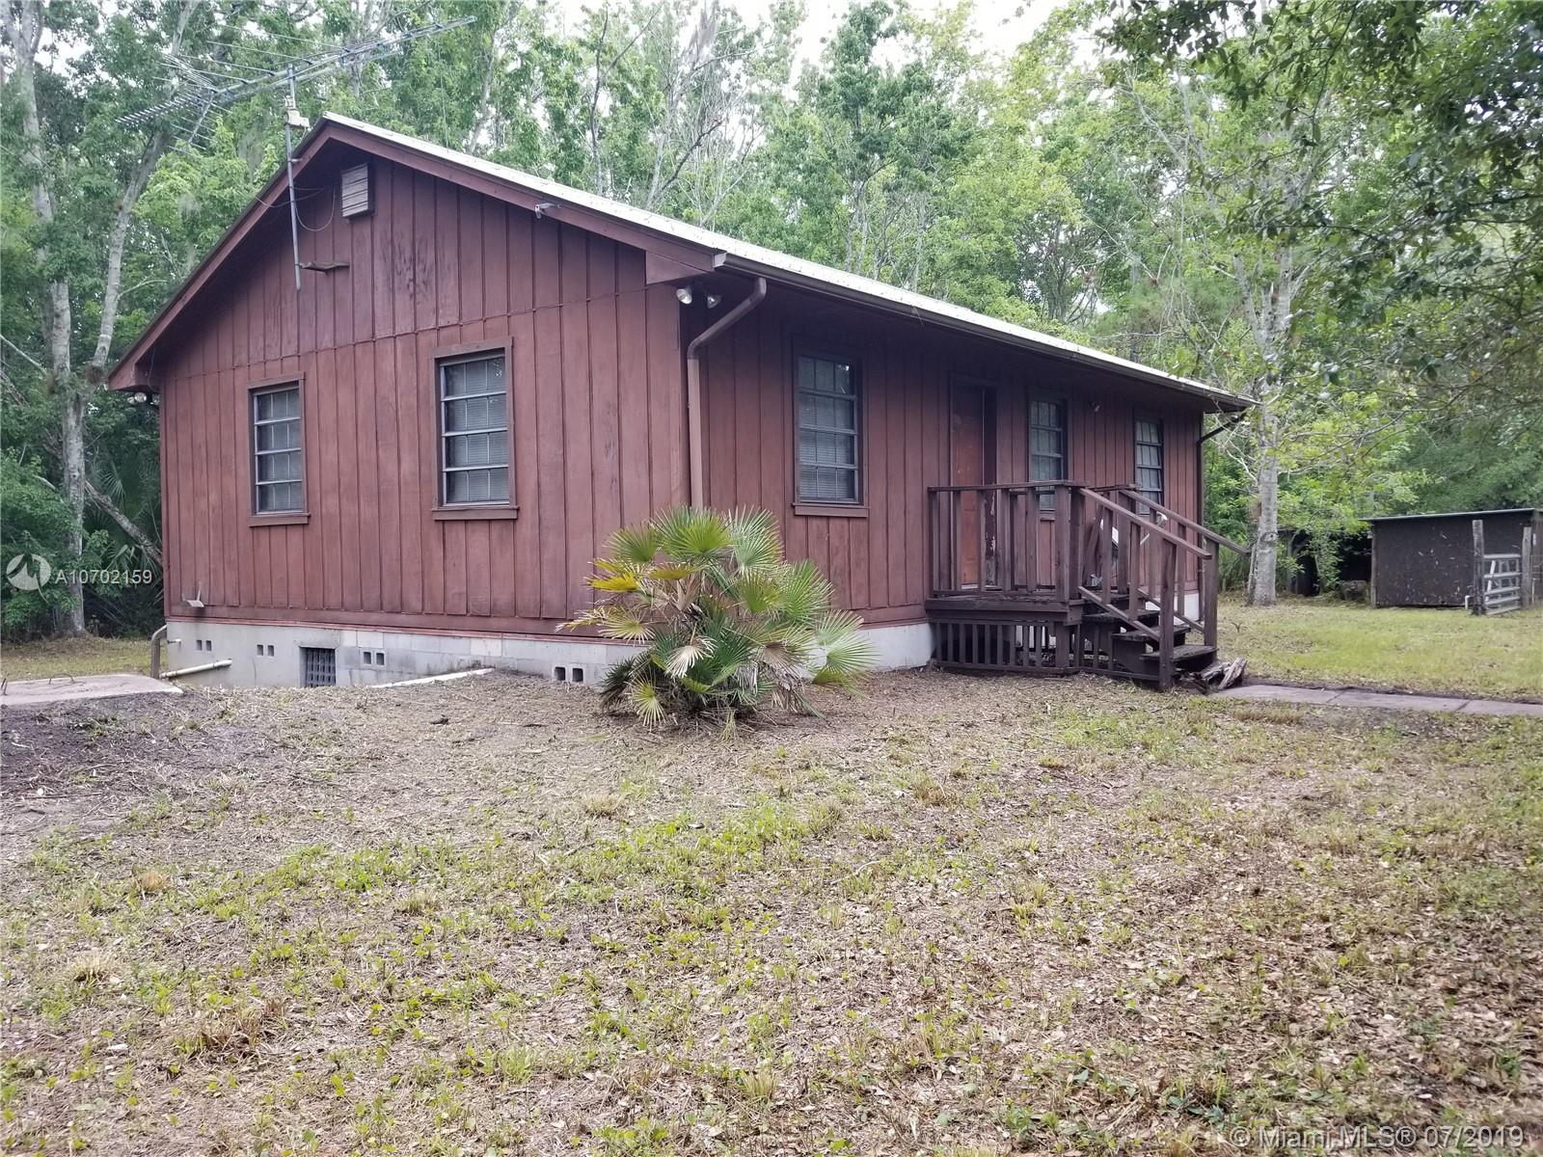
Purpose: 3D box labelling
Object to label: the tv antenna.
[{"bbox_3d":[-4.327,-3.658,10.212,4.500,2.250,2.100,0,2,28],"label":"tv antenna"}]

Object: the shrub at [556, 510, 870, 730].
[{"bbox_3d":[-0.333,0.233,7.350,1.850,1.320,1.750,-1,2,0],"label":"shrub"}]

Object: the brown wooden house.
[{"bbox_3d":[0.372,-1.700,14.294,10.500,5.040,11.650,1,2,38],"label":"brown wooden house"}]

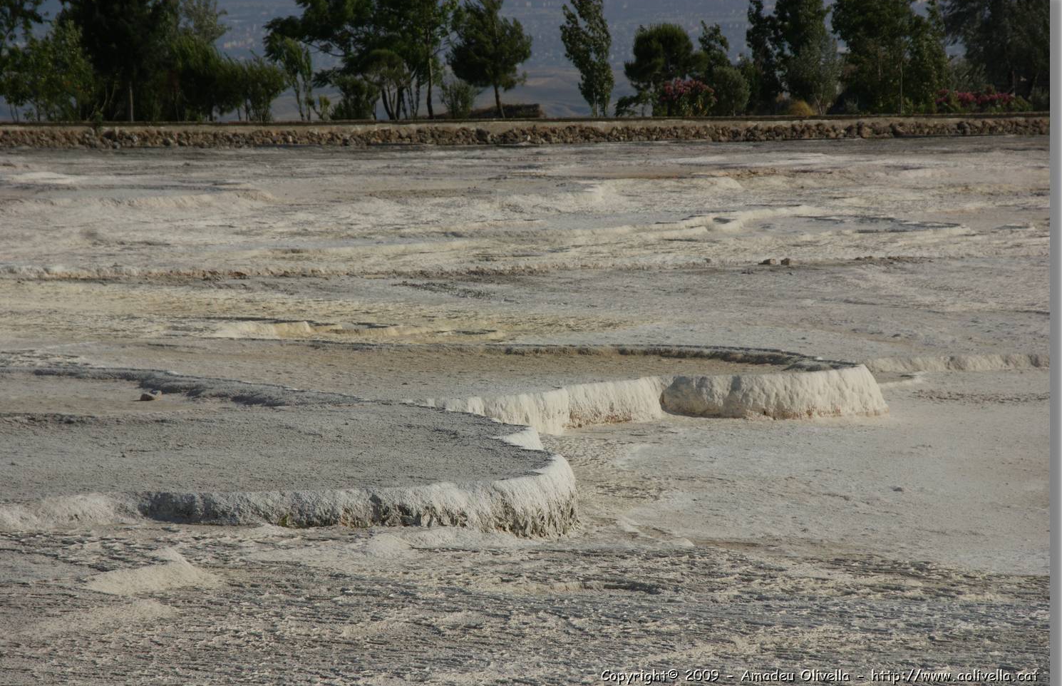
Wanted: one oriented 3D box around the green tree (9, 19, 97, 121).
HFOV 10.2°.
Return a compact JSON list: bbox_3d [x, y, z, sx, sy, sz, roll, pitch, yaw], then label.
[{"bbox_3d":[-19.294,-10.992,241.000,3.540,4.180,3.540,0,4,0],"label":"green tree"}]

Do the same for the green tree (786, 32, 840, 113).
[{"bbox_3d":[11.980,-11.407,254.000,2.420,3.490,2.420,0,4,0],"label":"green tree"}]

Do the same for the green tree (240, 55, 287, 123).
[{"bbox_3d":[-10.986,-10.402,245.000,1.920,2.850,1.920,0,4,0],"label":"green tree"}]

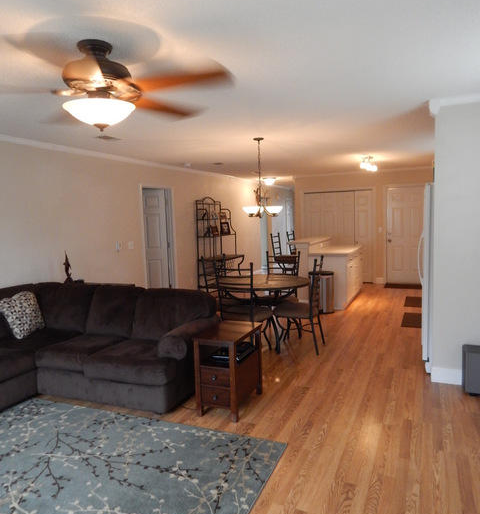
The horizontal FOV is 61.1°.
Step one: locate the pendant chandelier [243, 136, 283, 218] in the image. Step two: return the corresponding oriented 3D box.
[{"bbox_3d":[0.223,-0.904,4.712,0.520,0.900,0.520,-2,6,0],"label":"pendant chandelier"}]

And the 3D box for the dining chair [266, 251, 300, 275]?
[{"bbox_3d":[0.499,0.481,5.382,0.460,1.060,0.540,0,6,24],"label":"dining chair"}]

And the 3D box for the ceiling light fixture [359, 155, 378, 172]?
[{"bbox_3d":[2.114,-1.514,6.678,0.320,0.220,0.380,0,6,24],"label":"ceiling light fixture"}]

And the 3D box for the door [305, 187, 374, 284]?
[{"bbox_3d":[2.181,-0.453,9.075,1.520,2.030,0.070,1,6,25],"label":"door"}]

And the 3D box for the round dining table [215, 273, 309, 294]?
[{"bbox_3d":[0.300,0.674,5.042,1.100,0.760,1.100,-2,6,0],"label":"round dining table"}]

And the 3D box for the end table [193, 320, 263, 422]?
[{"bbox_3d":[-0.080,0.922,3.384,0.370,0.630,0.570,0,6,24],"label":"end table"}]

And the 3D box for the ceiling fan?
[{"bbox_3d":[-0.713,-0.839,2.047,1.330,0.430,1.330,0,6,24],"label":"ceiling fan"}]

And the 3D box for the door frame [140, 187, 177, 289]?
[{"bbox_3d":[-1.292,-0.082,6.513,0.130,2.090,0.920,0,6,24],"label":"door frame"}]

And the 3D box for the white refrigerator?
[{"bbox_3d":[2.203,0.190,4.072,0.800,1.780,0.880,0,6,24],"label":"white refrigerator"}]

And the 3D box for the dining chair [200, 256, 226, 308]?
[{"bbox_3d":[-0.143,0.512,5.322,0.540,1.060,0.450,3,8,42],"label":"dining chair"}]

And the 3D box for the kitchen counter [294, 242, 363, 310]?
[{"bbox_3d":[1.619,0.227,7.406,1.020,1.070,1.820,0,6,24],"label":"kitchen counter"}]

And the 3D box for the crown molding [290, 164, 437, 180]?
[{"bbox_3d":[2.549,-1.806,8.688,2.950,0.100,0.080,0,6,24],"label":"crown molding"}]

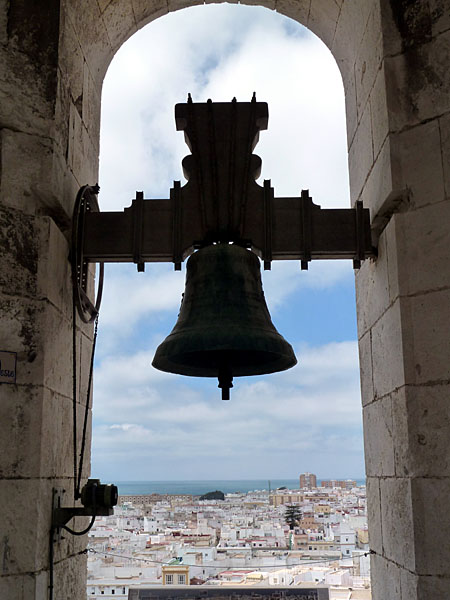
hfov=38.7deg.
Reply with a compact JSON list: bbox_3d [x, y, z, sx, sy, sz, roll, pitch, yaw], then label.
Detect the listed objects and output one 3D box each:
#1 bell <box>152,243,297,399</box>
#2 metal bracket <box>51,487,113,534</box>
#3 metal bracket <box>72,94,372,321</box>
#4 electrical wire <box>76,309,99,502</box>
[{"bbox_3d":[0.004,0.153,4.526,0.999,1.056,0.999,-1,-16,1],"label":"bell"},{"bbox_3d":[-0.926,1.386,4.198,0.374,0.320,0.220,-1,-16,1],"label":"metal bracket"},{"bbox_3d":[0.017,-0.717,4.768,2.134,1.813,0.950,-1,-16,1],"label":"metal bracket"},{"bbox_3d":[-0.975,0.699,4.607,0.030,1.372,0.030,0,-31,1],"label":"electrical wire"}]

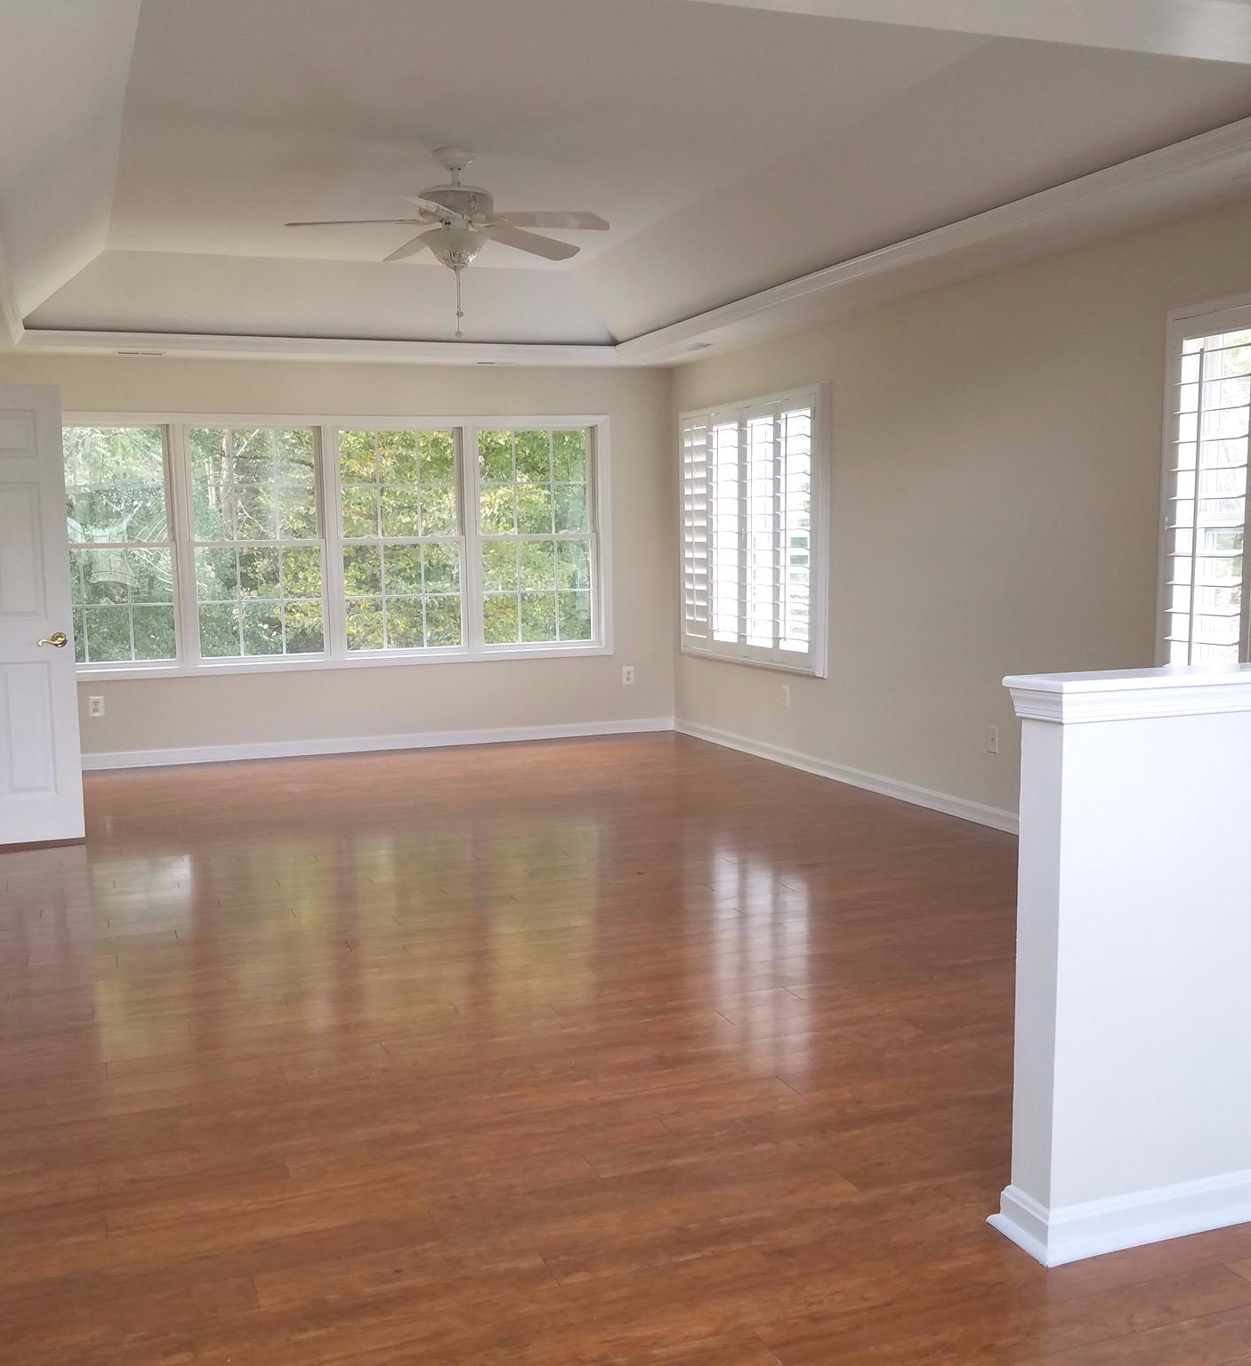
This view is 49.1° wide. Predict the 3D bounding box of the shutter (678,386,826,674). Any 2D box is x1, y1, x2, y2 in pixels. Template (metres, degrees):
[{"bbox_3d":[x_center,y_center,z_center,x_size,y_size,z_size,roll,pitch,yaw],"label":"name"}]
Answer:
[{"bbox_3d":[0.716,-0.899,8.232,0.080,1.585,1.770,-4,7,-24],"label":"shutter"}]

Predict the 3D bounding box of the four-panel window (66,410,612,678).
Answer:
[{"bbox_3d":[-1.813,-0.875,8.533,3.671,1.571,0.100,-3,7,-22],"label":"four-panel window"}]

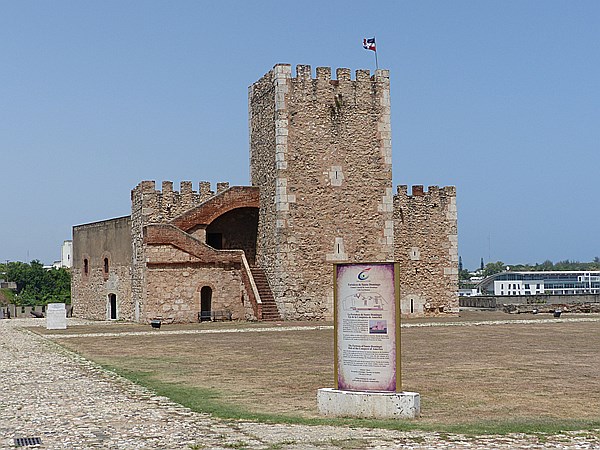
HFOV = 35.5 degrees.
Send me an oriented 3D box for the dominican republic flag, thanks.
[{"bbox_3d":[4.898,-12.756,66.256,1.100,1.020,0.400,0,-4,-14],"label":"dominican republic flag"}]

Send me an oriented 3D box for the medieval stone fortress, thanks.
[{"bbox_3d":[-3.413,-1.506,74.776,27.340,17.800,21.048,0,-4,-17],"label":"medieval stone fortress"}]

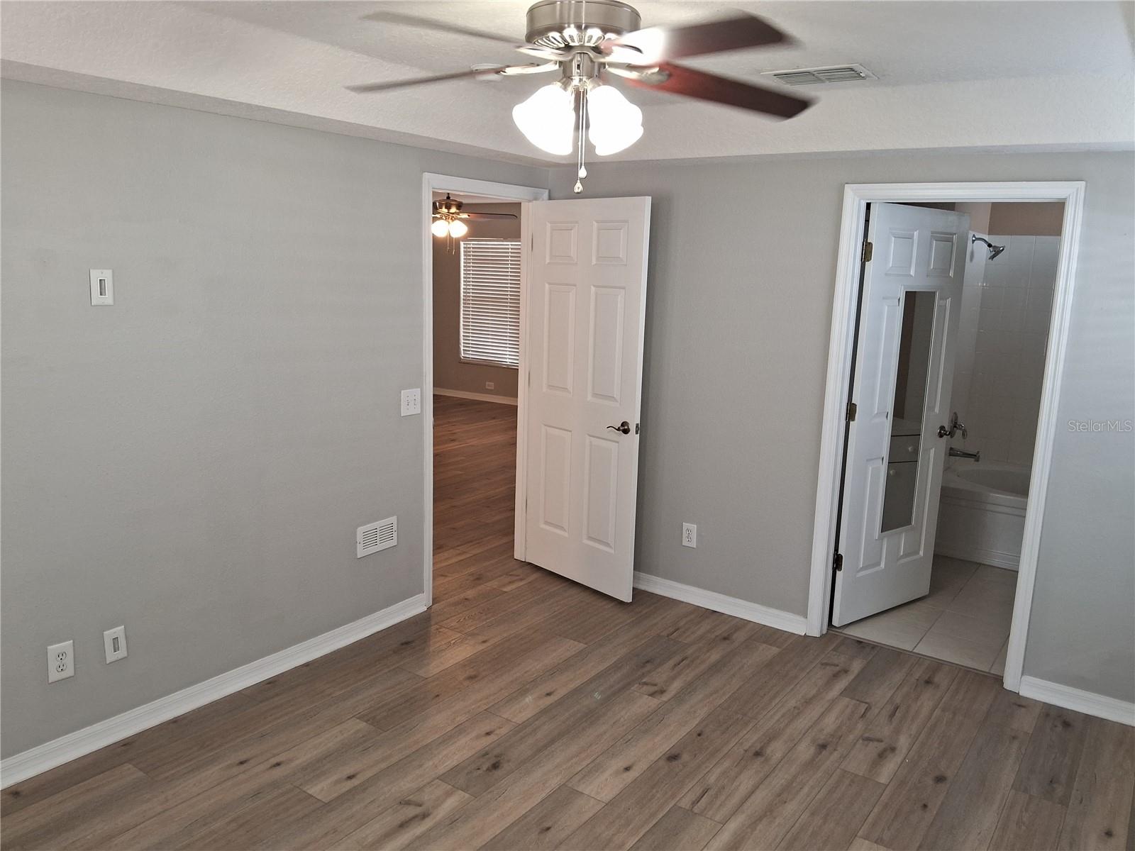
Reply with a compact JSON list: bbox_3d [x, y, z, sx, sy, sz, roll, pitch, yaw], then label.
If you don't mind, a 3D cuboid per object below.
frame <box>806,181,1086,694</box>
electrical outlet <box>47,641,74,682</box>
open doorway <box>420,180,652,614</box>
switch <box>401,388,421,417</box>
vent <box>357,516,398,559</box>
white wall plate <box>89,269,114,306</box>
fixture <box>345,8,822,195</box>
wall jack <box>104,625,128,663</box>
[{"bbox_3d":[1.591,0.034,3.710,0.920,2.100,0.130,9,13,35],"label":"frame"},{"bbox_3d":[-1.695,0.794,2.858,0.008,0.124,0.078,9,13,35],"label":"electrical outlet"},{"bbox_3d":[-0.124,-0.124,4.234,0.826,2.110,0.930,9,13,35],"label":"open doorway"},{"bbox_3d":[-0.729,-0.108,3.999,0.008,0.119,0.119,9,13,35],"label":"switch"},{"bbox_3d":[-0.871,0.517,3.940,0.014,0.146,0.238,9,13,35],"label":"vent"},{"bbox_3d":[-1.515,-0.449,2.775,0.010,0.116,0.071,9,13,35],"label":"white wall plate"},{"bbox_3d":[0.032,-0.830,2.101,1.290,0.500,1.270,2,11,0],"label":"fixture"},{"bbox_3d":[-1.589,0.774,3.003,0.008,0.116,0.072,9,13,35],"label":"wall jack"}]

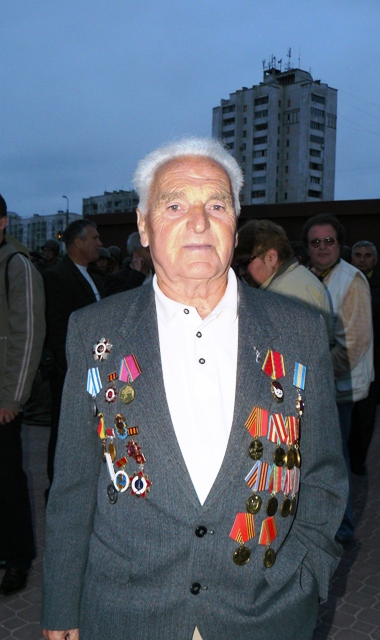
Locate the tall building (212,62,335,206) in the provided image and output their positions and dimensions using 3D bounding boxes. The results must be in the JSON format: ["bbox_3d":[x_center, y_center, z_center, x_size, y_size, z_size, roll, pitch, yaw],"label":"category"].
[{"bbox_3d":[19.441,-28.674,146.228,16.500,47.000,24.000,-1,4,-41],"label":"tall building"}]

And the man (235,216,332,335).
[{"bbox_3d":[0.344,0.430,2.480,0.460,1.660,0.530,2,3,0],"label":"man"}]

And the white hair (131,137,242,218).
[{"bbox_3d":[-0.005,-0.238,1.175,0.193,0.160,0.200,1,3,-12],"label":"white hair"}]

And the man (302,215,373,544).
[{"bbox_3d":[0.701,0.329,3.537,0.580,1.780,0.420,4,3,37],"label":"man"}]

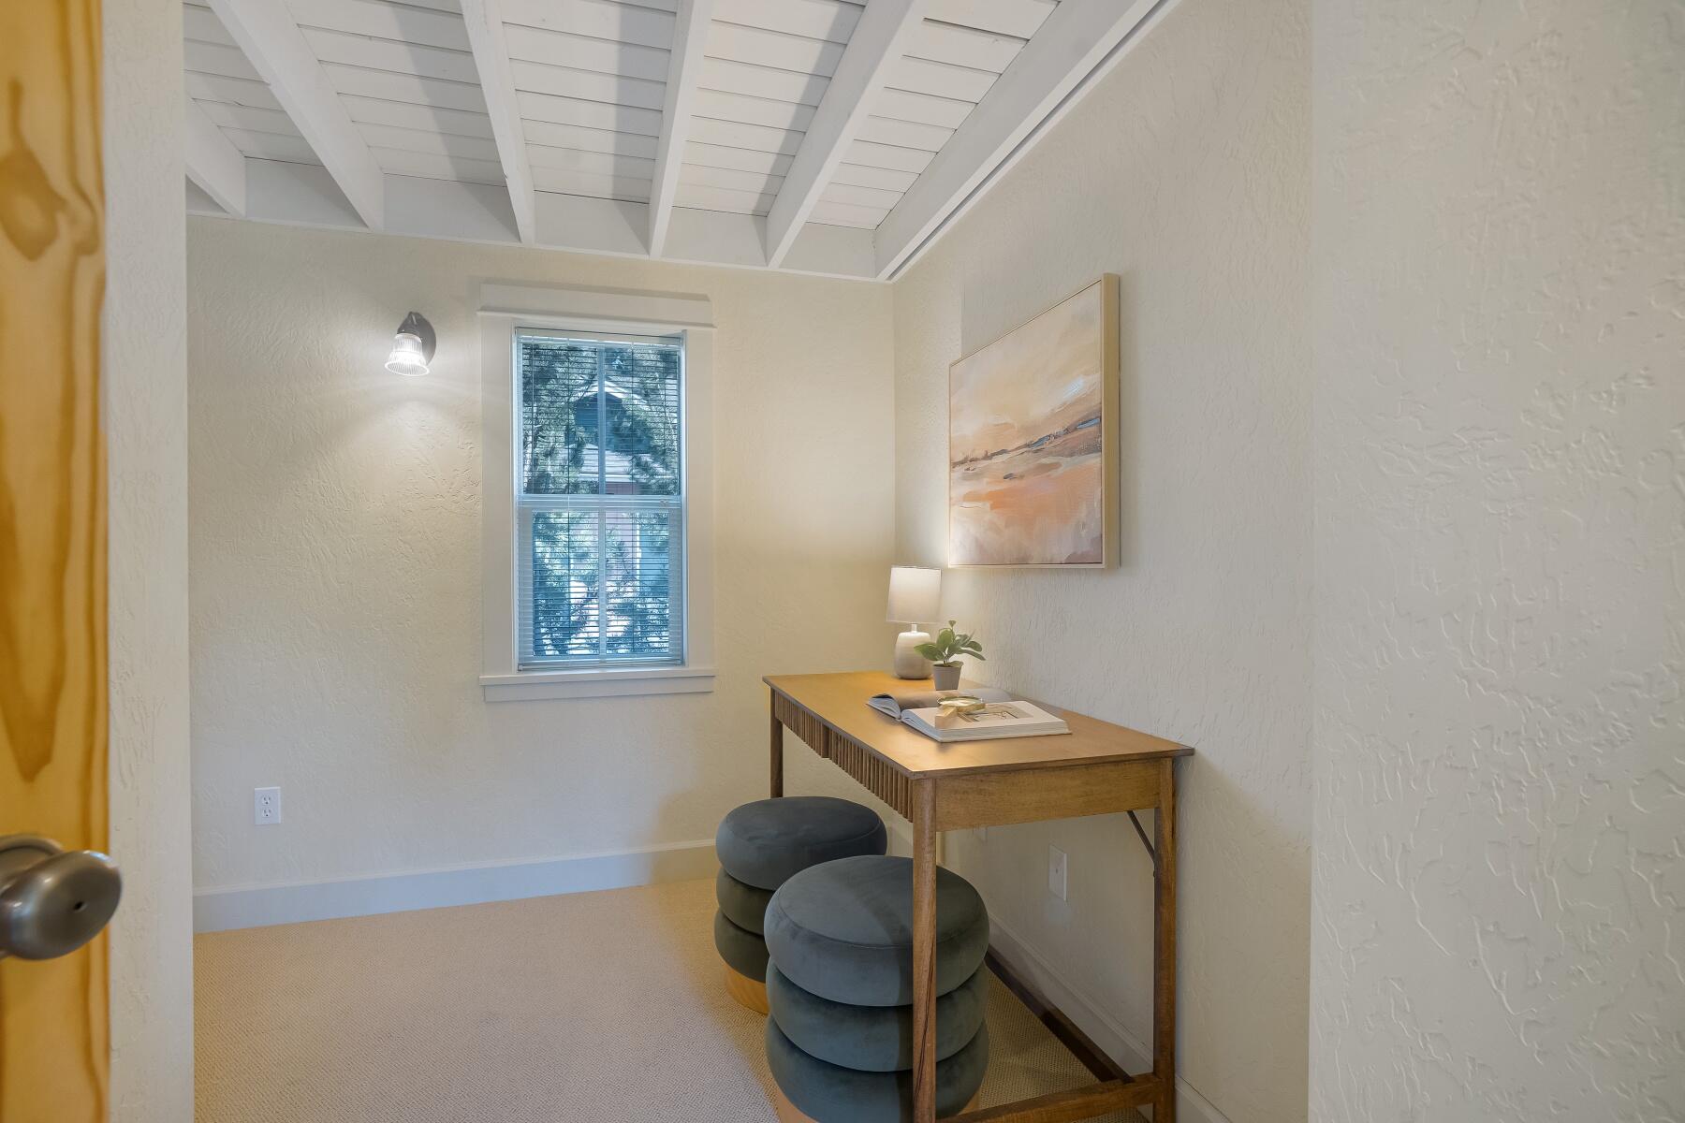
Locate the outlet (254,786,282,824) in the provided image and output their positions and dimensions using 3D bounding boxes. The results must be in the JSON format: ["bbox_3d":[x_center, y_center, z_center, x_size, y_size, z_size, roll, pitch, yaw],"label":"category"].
[{"bbox_3d":[-1.777,0.757,2.314,0.070,0.115,0.008,0,0,-14],"label":"outlet"}]

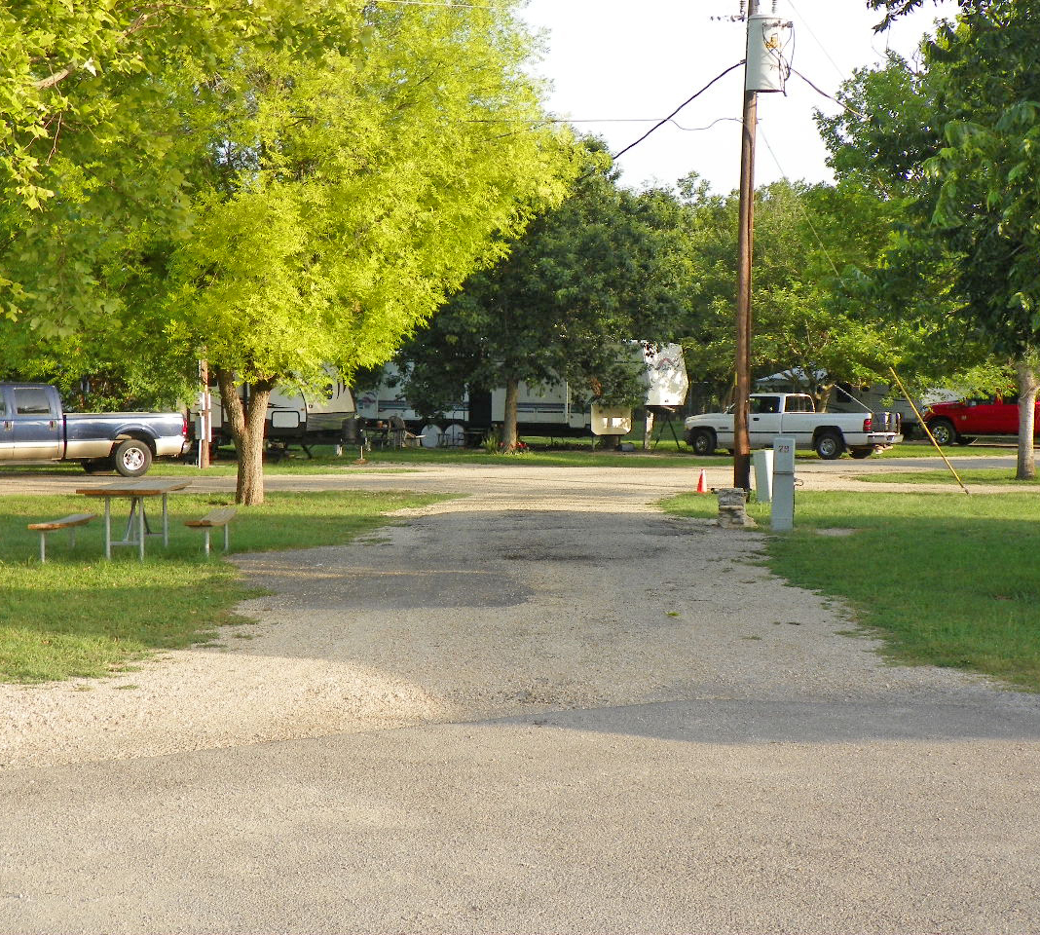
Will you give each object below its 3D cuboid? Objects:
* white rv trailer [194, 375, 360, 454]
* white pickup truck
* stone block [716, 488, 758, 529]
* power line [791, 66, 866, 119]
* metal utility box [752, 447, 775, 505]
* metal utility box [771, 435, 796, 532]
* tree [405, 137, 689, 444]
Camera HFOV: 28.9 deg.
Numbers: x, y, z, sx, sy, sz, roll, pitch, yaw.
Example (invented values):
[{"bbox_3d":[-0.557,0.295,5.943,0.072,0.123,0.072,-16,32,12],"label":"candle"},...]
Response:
[{"bbox_3d":[-8.181,-1.905,57.577,7.000,3.100,2.440,1,2,27],"label":"white rv trailer"},{"bbox_3d":[7.518,-1.199,55.294,5.700,1.870,2.020,1,2,30],"label":"white pickup truck"},{"bbox_3d":[2.895,0.534,27.039,0.520,0.520,0.450,0,2,7],"label":"stone block"},{"bbox_3d":[5.302,-6.466,34.582,0.080,0.600,4.000,1,2,30],"label":"power line"},{"bbox_3d":[4.024,0.127,33.228,0.250,0.860,0.250,-2,2,30],"label":"metal utility box"},{"bbox_3d":[3.410,0.209,26.226,0.270,1.230,0.220,0,2,11],"label":"metal utility box"},{"bbox_3d":[0.589,-4.923,59.357,8.200,9.000,7.600,0,2,0],"label":"tree"}]

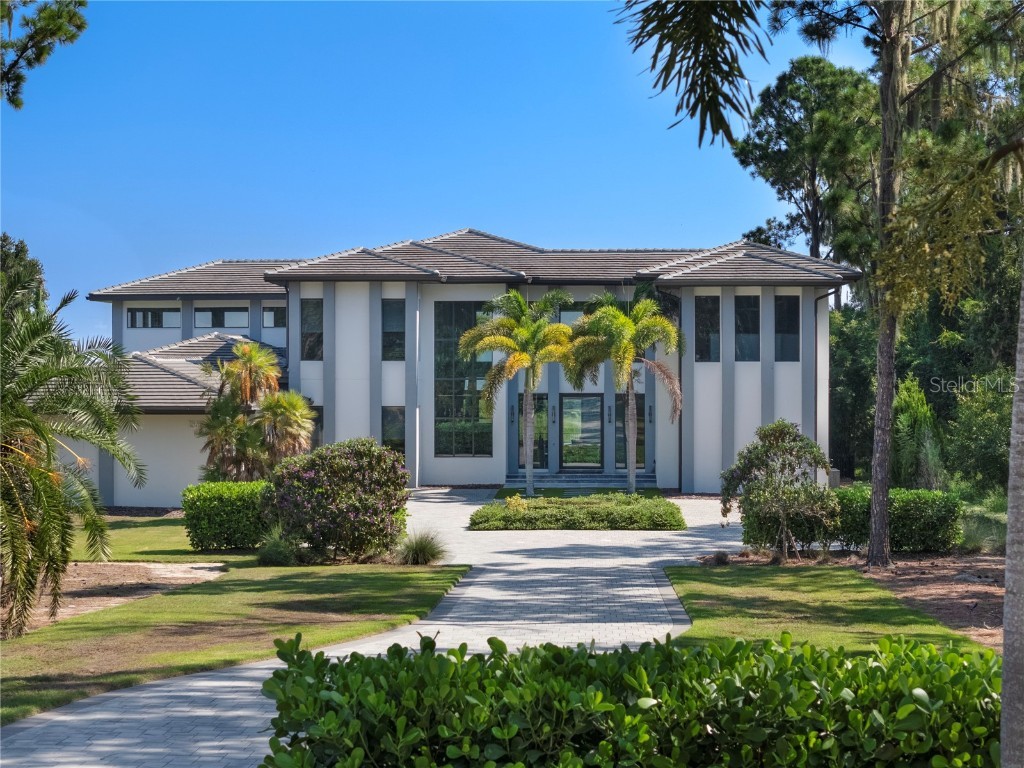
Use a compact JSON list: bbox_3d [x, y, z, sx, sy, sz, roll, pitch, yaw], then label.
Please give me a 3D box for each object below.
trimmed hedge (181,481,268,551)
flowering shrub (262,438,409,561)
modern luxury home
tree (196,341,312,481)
[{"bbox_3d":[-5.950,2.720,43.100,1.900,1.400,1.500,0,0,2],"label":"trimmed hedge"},{"bbox_3d":[-3.460,2.250,40.800,2.850,2.350,2.600,0,0,2],"label":"flowering shrub"},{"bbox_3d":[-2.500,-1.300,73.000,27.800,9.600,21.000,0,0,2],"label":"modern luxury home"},{"bbox_3d":[-6.900,1.120,55.500,3.100,4.500,2.900,0,0,2],"label":"tree"}]

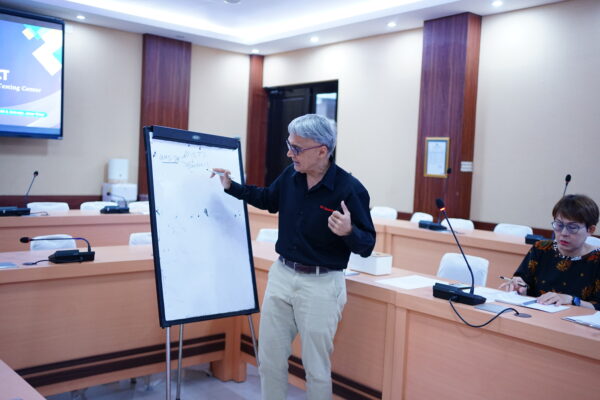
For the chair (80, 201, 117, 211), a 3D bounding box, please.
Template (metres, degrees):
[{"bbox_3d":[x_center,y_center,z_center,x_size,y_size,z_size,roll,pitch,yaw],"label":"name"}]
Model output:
[{"bbox_3d":[-1.696,0.448,5.160,0.450,0.820,0.500,-1,5,-41],"label":"chair"}]

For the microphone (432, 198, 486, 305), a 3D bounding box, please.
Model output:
[{"bbox_3d":[0.695,0.221,2.595,0.150,0.435,0.270,-1,5,-41],"label":"microphone"}]

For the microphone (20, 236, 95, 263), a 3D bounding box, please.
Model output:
[{"bbox_3d":[-1.269,0.257,3.048,0.375,0.125,0.140,-1,5,-40],"label":"microphone"}]

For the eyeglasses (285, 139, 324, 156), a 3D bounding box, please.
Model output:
[{"bbox_3d":[0.036,-0.238,2.559,0.140,0.045,0.140,-16,29,-27],"label":"eyeglasses"}]

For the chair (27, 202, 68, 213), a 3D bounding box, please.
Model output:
[{"bbox_3d":[-2.037,0.452,4.867,0.450,0.820,0.500,-1,5,-41],"label":"chair"}]

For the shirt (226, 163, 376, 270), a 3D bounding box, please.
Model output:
[{"bbox_3d":[-0.002,0.069,2.610,0.700,0.470,0.320,4,4,27],"label":"shirt"}]

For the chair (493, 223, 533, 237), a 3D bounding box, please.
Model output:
[{"bbox_3d":[1.556,0.631,4.612,0.500,0.820,0.450,-1,5,-40],"label":"chair"}]

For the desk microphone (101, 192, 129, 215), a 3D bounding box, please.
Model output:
[{"bbox_3d":[-1.499,0.024,4.736,0.235,0.160,0.135,-1,5,-40],"label":"desk microphone"}]

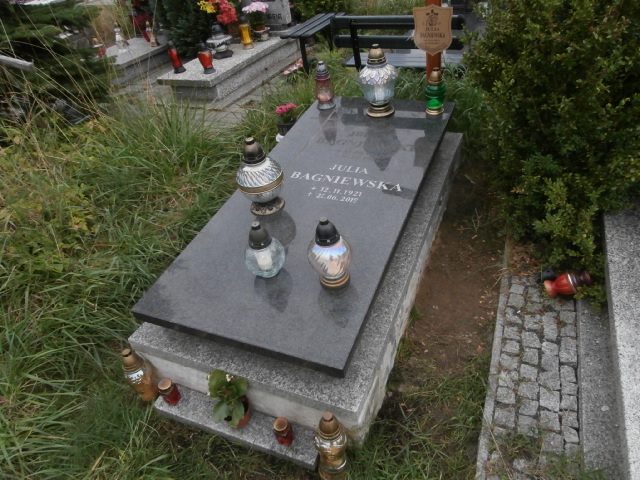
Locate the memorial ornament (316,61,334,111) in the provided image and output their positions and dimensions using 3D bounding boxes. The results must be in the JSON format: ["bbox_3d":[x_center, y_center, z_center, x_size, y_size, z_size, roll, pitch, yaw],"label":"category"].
[{"bbox_3d":[0.024,-0.901,2.578,0.109,0.261,0.109,-6,40,5],"label":"memorial ornament"}]

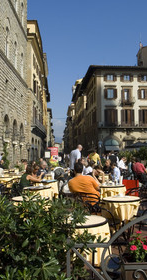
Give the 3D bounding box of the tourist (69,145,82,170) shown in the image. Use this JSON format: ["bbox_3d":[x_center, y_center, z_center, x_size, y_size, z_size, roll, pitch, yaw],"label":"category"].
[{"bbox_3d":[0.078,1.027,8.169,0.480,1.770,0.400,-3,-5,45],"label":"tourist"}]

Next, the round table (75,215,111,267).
[{"bbox_3d":[0.061,1.211,2.966,0.620,0.740,0.620,-1,-3,0],"label":"round table"}]

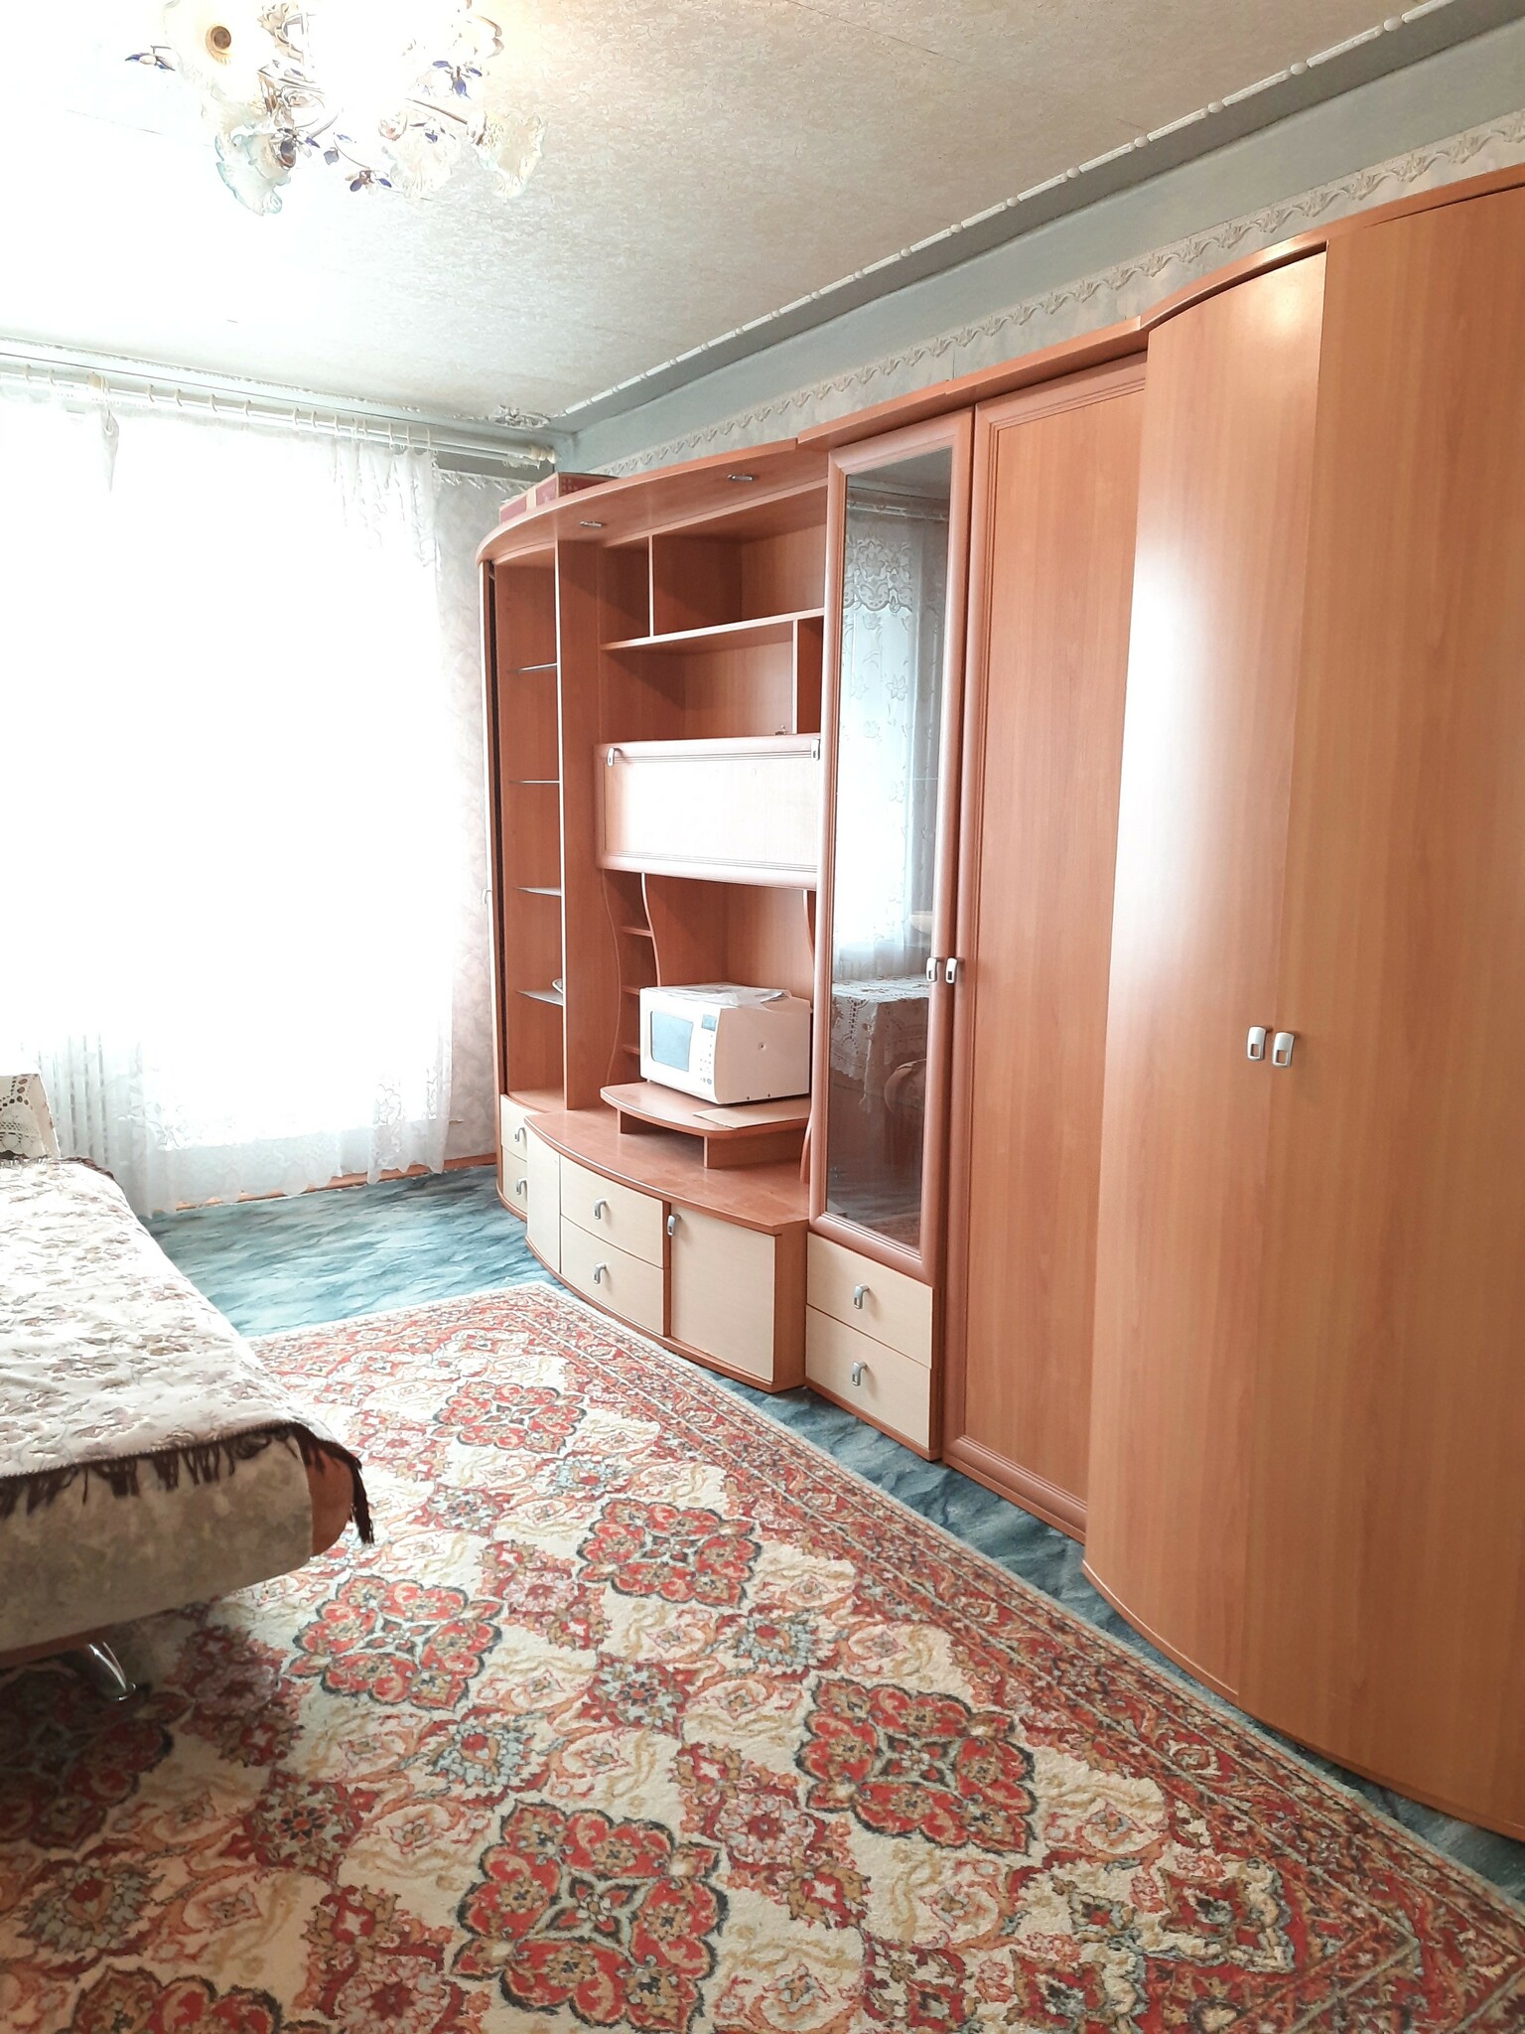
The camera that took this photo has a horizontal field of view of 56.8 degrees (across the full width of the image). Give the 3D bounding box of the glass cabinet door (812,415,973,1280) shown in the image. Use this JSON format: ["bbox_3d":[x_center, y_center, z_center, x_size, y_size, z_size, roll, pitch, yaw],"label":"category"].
[{"bbox_3d":[0.264,-0.323,2.973,0.052,1.723,0.459,-5,11,-34],"label":"glass cabinet door"}]

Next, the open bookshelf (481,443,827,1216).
[{"bbox_3d":[-0.267,-0.512,4.009,0.582,1.733,1.870,-5,11,-34],"label":"open bookshelf"}]

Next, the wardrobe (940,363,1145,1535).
[{"bbox_3d":[0.706,-0.100,2.729,0.463,2.110,0.455,-5,11,-34],"label":"wardrobe"}]

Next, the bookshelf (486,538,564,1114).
[{"bbox_3d":[-0.608,-0.576,4.598,0.425,1.726,0.480,-5,11,-34],"label":"bookshelf"}]

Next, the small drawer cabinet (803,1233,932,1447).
[{"bbox_3d":[0.419,0.695,3.256,0.449,0.359,0.456,-5,11,-34],"label":"small drawer cabinet"}]

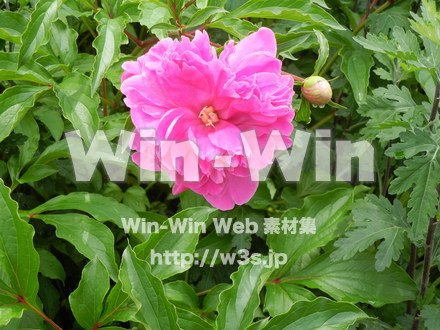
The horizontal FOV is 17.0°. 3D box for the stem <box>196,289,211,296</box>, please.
[{"bbox_3d":[-0.015,0.114,1.320,0.014,0.004,0.004,-16,73,-6],"label":"stem"}]

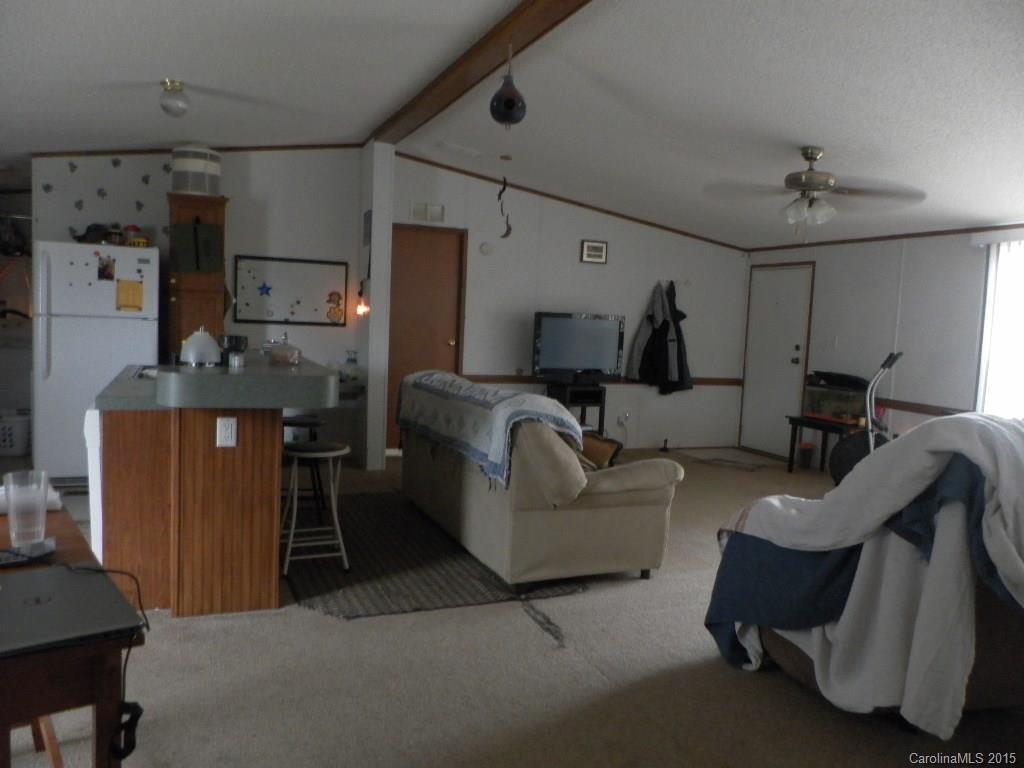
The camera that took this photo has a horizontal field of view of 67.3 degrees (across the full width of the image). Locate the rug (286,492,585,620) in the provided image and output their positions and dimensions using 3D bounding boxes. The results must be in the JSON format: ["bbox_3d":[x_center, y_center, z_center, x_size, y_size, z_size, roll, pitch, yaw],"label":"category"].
[{"bbox_3d":[-0.680,0.878,4.446,1.346,0.013,2.280,0,5,-23],"label":"rug"}]

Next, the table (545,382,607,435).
[{"bbox_3d":[0.595,0.359,7.285,0.466,0.695,0.368,0,5,-23],"label":"table"}]

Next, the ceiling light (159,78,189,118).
[{"bbox_3d":[-1.813,-1.522,4.124,0.150,0.200,0.150,0,5,-23],"label":"ceiling light"}]

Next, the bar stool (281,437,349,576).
[{"bbox_3d":[-0.996,0.612,3.873,0.330,0.607,0.330,0,5,-23],"label":"bar stool"}]

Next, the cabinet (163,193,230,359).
[{"bbox_3d":[-2.469,-0.369,6.029,0.410,2.100,0.440,0,5,-23],"label":"cabinet"}]

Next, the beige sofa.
[{"bbox_3d":[0.032,0.441,4.689,0.933,0.904,2.108,0,5,-23],"label":"beige sofa"}]

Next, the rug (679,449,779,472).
[{"bbox_3d":[2.182,0.747,7.559,0.760,0.015,0.780,7,6,39],"label":"rug"}]

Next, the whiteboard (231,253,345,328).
[{"bbox_3d":[-1.841,-0.772,6.472,0.917,0.552,0.025,0,5,-23],"label":"whiteboard"}]

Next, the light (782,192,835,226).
[{"bbox_3d":[1.796,-1.067,4.681,0.310,0.205,0.310,0,5,-23],"label":"light"}]

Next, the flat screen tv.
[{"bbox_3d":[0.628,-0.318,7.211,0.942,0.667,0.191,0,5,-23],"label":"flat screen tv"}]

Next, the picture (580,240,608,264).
[{"bbox_3d":[0.796,-1.277,7.470,0.280,0.210,0.030,0,5,-23],"label":"picture"}]

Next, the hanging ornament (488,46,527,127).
[{"bbox_3d":[-0.020,-1.393,3.613,0.165,0.390,0.165,2,5,0],"label":"hanging ornament"}]

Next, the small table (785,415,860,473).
[{"bbox_3d":[2.875,0.595,6.788,0.420,0.510,0.870,0,5,-23],"label":"small table"}]

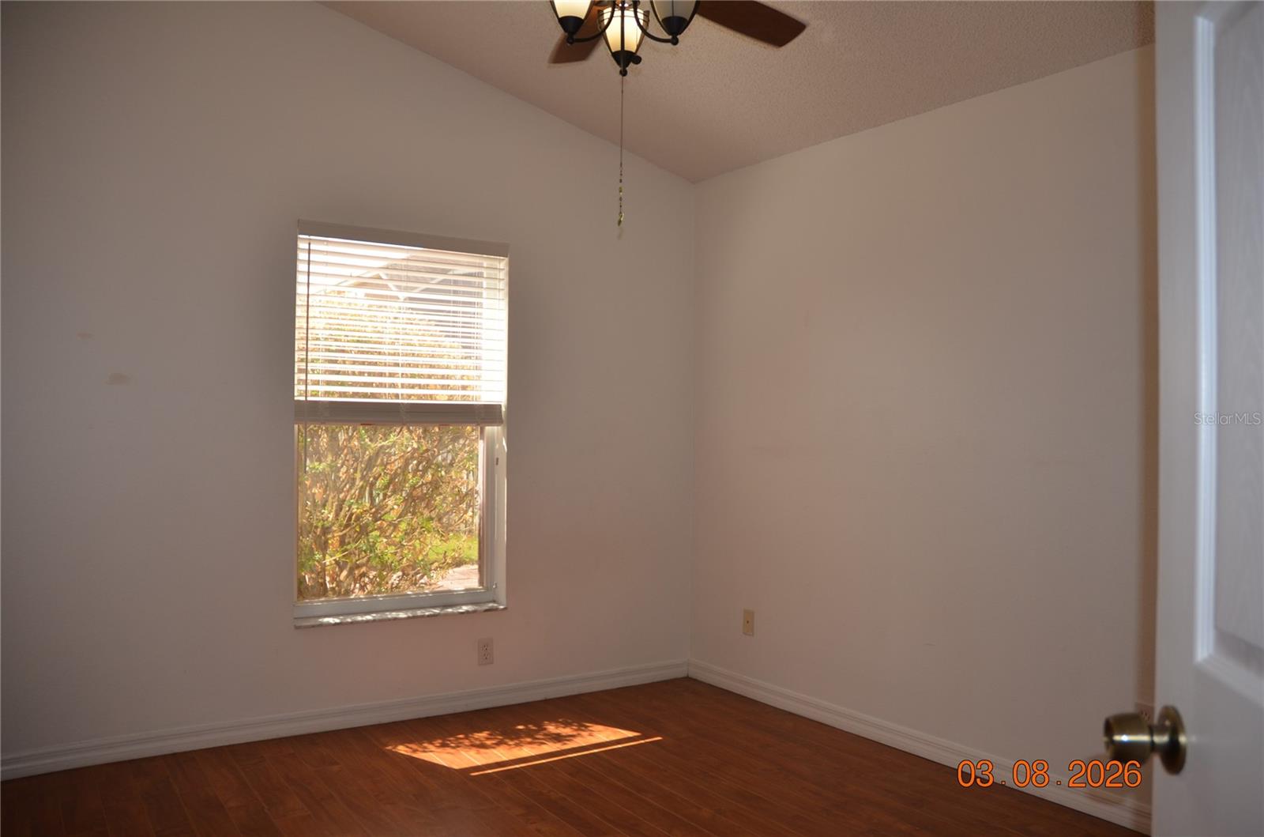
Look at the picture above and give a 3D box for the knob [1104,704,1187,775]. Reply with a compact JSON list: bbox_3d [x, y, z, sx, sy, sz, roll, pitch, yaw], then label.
[{"bbox_3d":[0.505,0.319,0.943,0.062,0.066,0.066,0,0,11],"label":"knob"}]

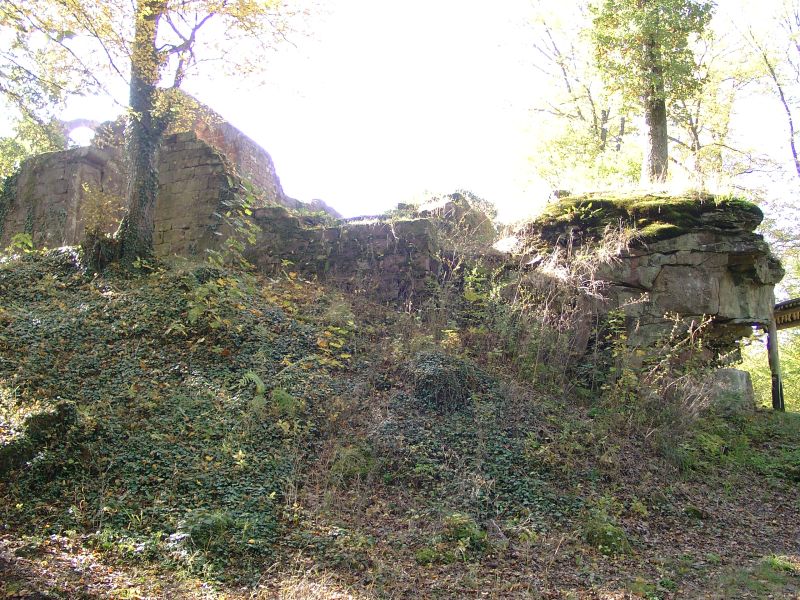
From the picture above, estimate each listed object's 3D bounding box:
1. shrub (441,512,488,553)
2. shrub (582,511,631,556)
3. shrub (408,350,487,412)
[{"bbox_3d":[0.747,2.692,9.100,0.556,0.445,0.500,0,-9,0],"label":"shrub"},{"bbox_3d":[2.391,2.704,9.100,0.556,0.511,0.500,0,-9,0],"label":"shrub"},{"bbox_3d":[0.695,1.193,11.500,1.142,0.871,1.027,0,-9,0],"label":"shrub"}]

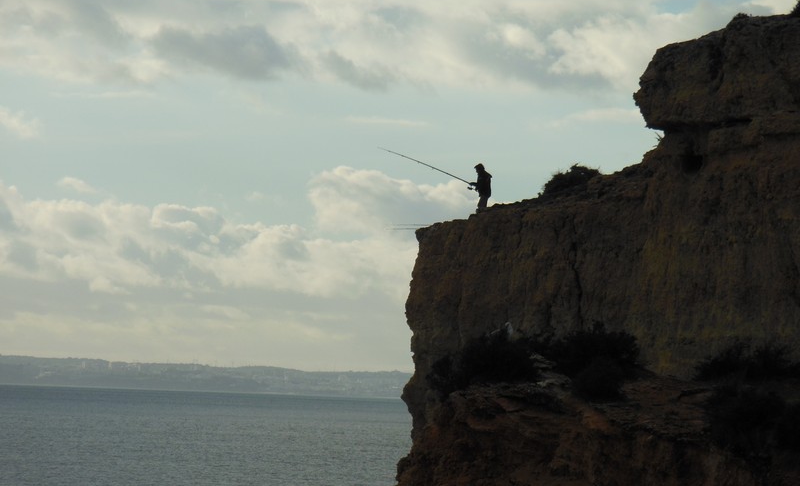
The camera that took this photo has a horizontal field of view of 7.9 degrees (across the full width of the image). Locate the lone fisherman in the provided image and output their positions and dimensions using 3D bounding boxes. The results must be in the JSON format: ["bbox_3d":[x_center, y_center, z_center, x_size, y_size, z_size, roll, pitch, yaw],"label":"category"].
[{"bbox_3d":[2.469,-1.575,175.000,0.640,1.690,0.550,2,-2,0],"label":"lone fisherman"}]

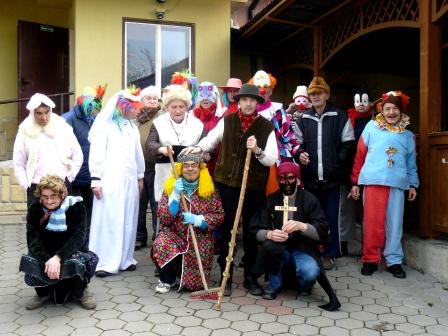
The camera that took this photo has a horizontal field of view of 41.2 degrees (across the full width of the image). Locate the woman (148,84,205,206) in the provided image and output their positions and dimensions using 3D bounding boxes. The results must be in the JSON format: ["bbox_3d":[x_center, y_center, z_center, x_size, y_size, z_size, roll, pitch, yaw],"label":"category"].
[{"bbox_3d":[-0.457,0.102,5.500,0.560,1.750,0.420,0,1,-5],"label":"woman"}]

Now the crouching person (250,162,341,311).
[{"bbox_3d":[0.574,0.520,4.850,0.750,1.120,0.680,0,1,6],"label":"crouching person"}]

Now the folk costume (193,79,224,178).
[{"bbox_3d":[-0.140,0.050,5.759,0.520,1.760,0.360,0,6,2],"label":"folk costume"}]

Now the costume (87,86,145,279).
[{"bbox_3d":[-0.975,0.133,5.427,0.520,1.660,0.430,-4,8,-36],"label":"costume"}]

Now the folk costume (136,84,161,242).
[{"bbox_3d":[-0.807,-0.005,6.450,0.520,1.760,0.380,0,1,-11],"label":"folk costume"}]

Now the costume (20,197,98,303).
[{"bbox_3d":[-1.282,0.583,4.712,0.590,0.800,0.600,-1,6,-7],"label":"costume"}]

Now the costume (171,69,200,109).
[{"bbox_3d":[-0.395,-0.800,5.950,0.280,0.380,0.280,0,1,24],"label":"costume"}]

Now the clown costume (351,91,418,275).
[{"bbox_3d":[1.450,0.114,5.404,0.600,1.560,0.380,0,6,0],"label":"clown costume"}]

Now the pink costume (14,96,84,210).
[{"bbox_3d":[-1.586,0.157,5.350,0.600,1.670,0.400,0,1,-7],"label":"pink costume"}]

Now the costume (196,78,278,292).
[{"bbox_3d":[0.114,0.160,5.020,0.690,1.760,0.480,0,1,3],"label":"costume"}]

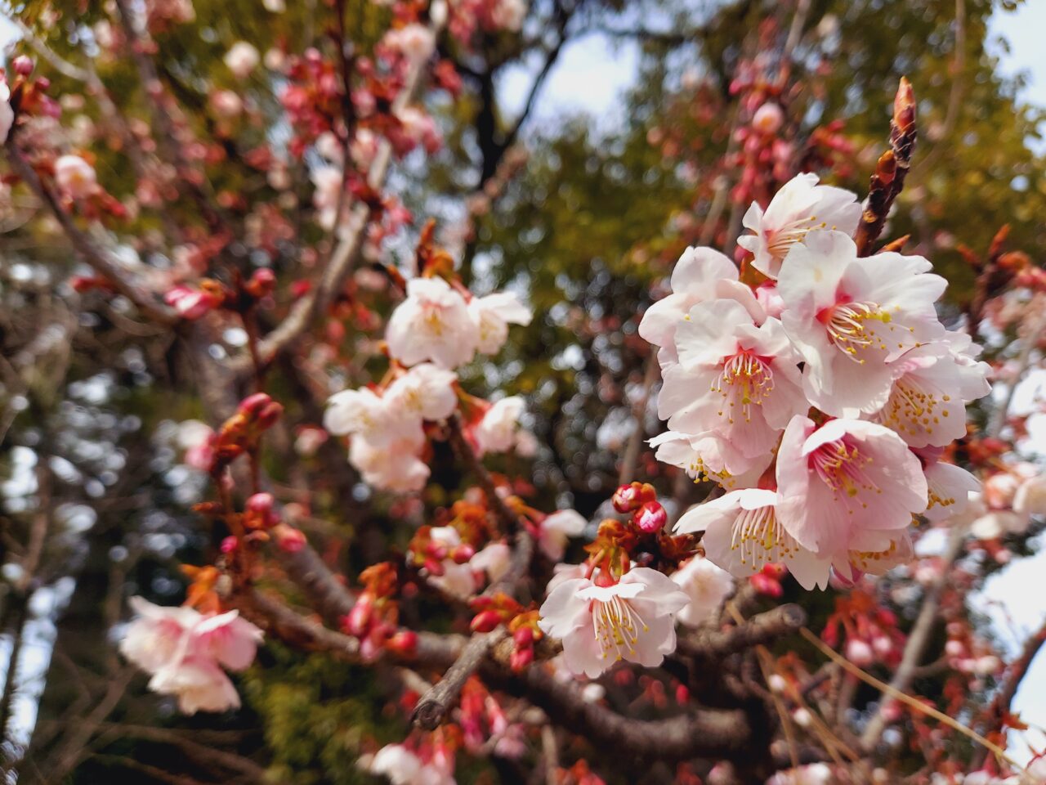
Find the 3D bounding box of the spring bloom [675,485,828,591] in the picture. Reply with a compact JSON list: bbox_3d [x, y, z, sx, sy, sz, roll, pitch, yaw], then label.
[{"bbox_3d":[0.046,0.026,0.150,0.030,0.018,0.025,-8,-48,20],"label":"spring bloom"}]

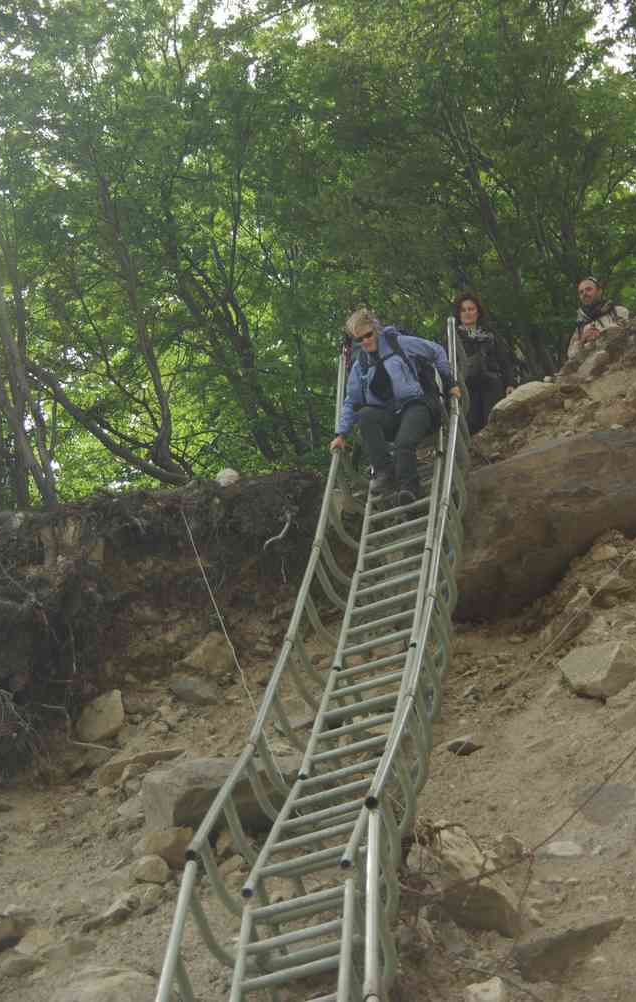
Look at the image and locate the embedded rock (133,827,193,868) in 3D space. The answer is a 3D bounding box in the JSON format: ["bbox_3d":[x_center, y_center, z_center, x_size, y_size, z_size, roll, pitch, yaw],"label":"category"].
[{"bbox_3d":[-0.670,1.503,11.700,0.270,0.180,0.220,0,-18,0],"label":"embedded rock"}]

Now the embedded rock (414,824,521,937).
[{"bbox_3d":[0.626,1.590,11.300,0.450,0.420,0.380,0,-18,0],"label":"embedded rock"}]

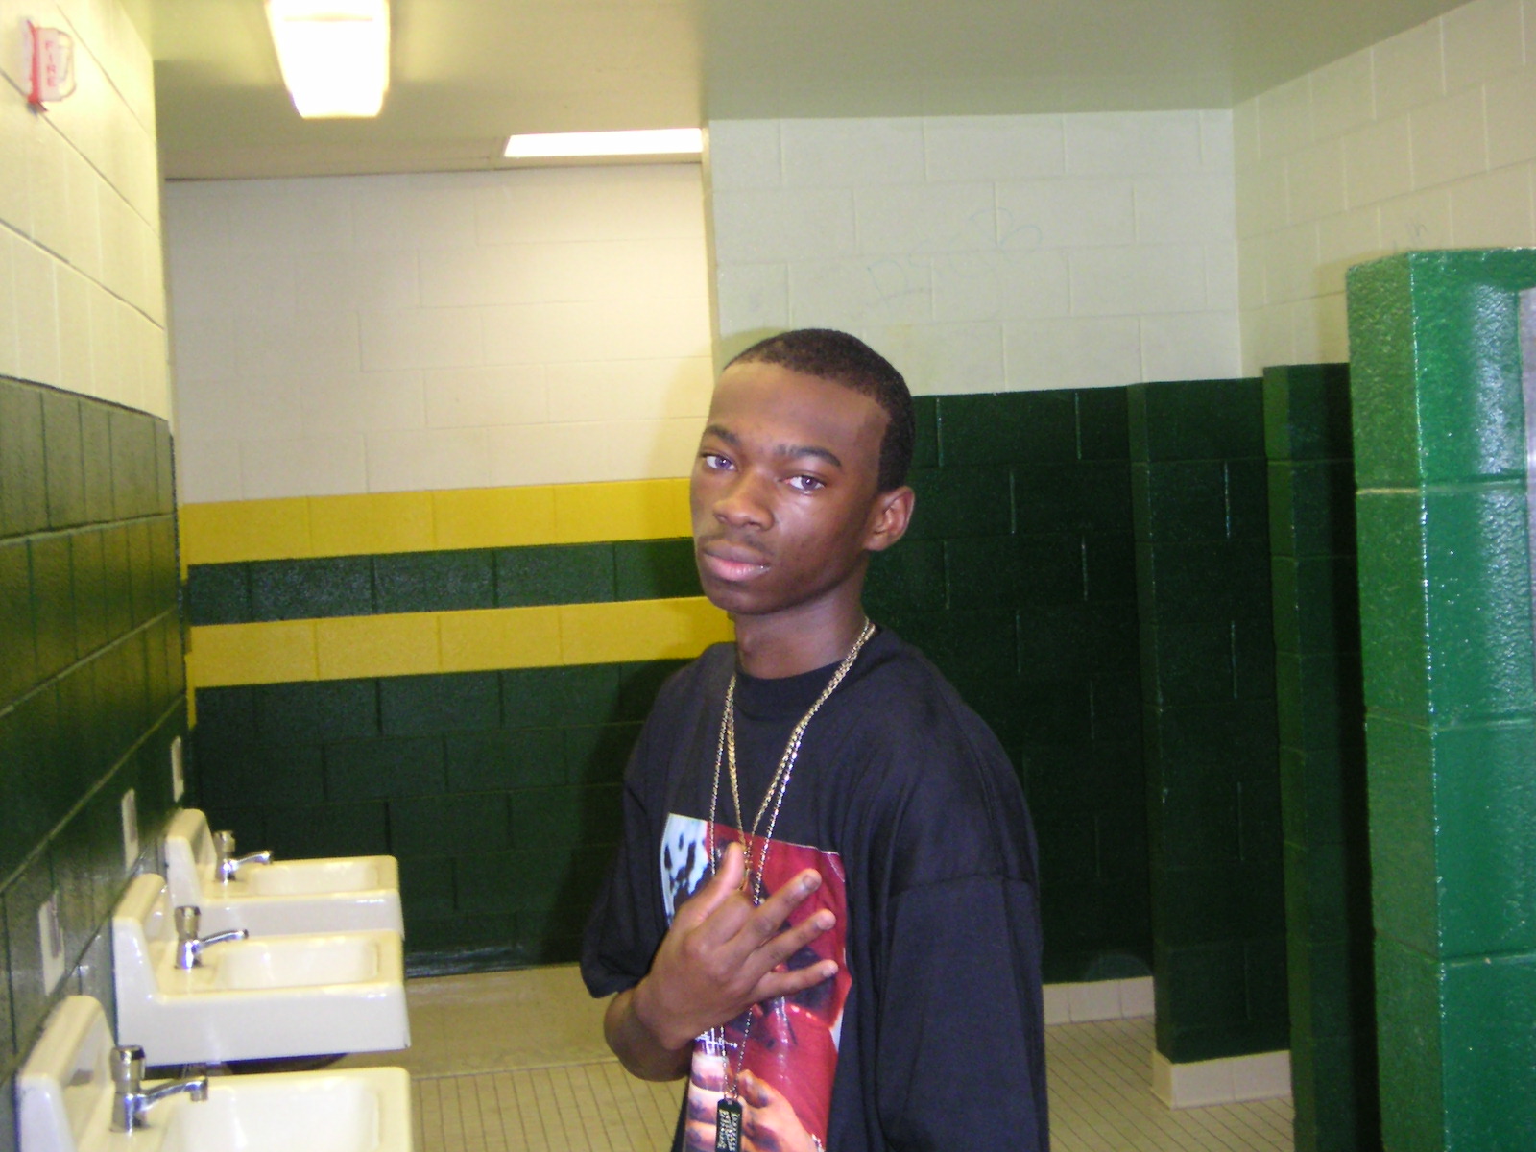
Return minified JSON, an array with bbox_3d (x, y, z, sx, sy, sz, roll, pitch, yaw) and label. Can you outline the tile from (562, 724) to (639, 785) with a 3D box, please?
[{"bbox_3d":[-0.480,0.598,7.836,0.398,0.197,0.050,-3,3,-9],"label":"tile"}]

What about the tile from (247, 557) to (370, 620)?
[{"bbox_3d":[-1.512,0.045,7.652,0.400,0.197,0.060,-3,3,-9],"label":"tile"}]

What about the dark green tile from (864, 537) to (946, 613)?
[{"bbox_3d":[0.302,0.015,6.515,0.400,0.198,0.030,-3,3,-9],"label":"dark green tile"}]

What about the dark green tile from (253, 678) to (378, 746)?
[{"bbox_3d":[-1.494,0.452,7.685,0.398,0.195,0.050,-3,3,-9],"label":"dark green tile"}]

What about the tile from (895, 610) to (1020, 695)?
[{"bbox_3d":[0.513,0.205,6.558,0.400,0.198,0.030,-3,3,-9],"label":"tile"}]

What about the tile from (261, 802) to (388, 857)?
[{"bbox_3d":[-1.473,0.856,7.691,0.400,0.197,0.060,-3,3,-9],"label":"tile"}]

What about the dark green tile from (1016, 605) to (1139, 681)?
[{"bbox_3d":[0.909,0.180,6.616,0.400,0.197,0.060,-3,3,-9],"label":"dark green tile"}]

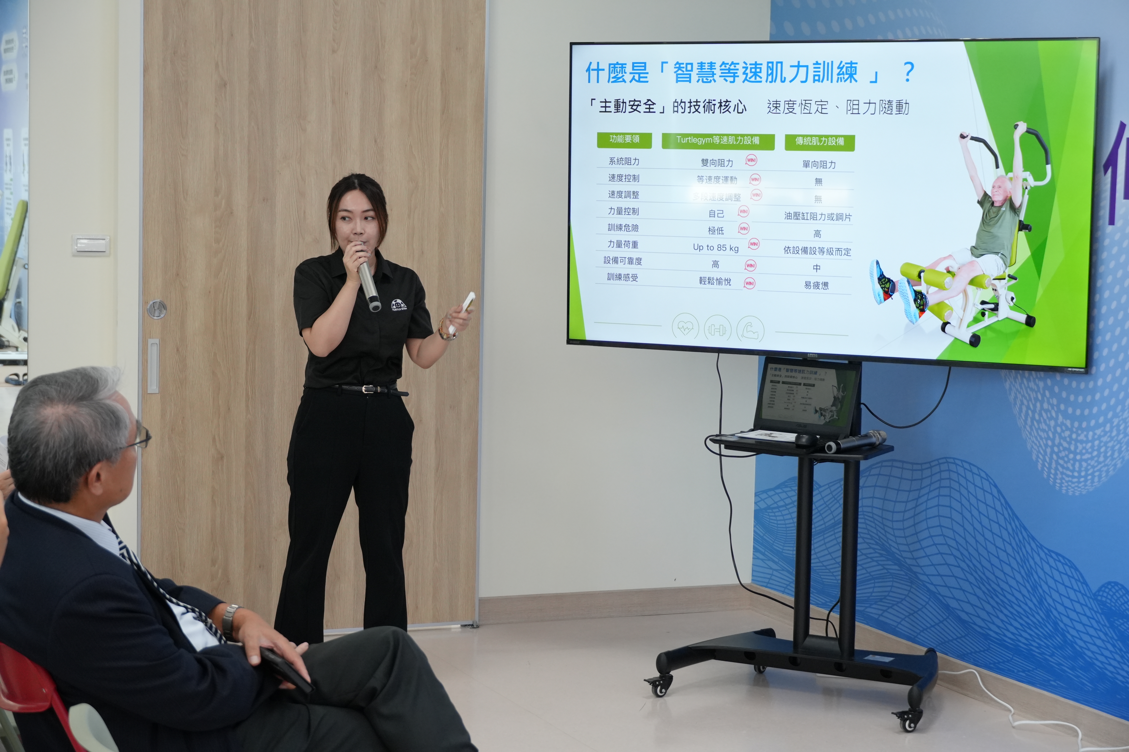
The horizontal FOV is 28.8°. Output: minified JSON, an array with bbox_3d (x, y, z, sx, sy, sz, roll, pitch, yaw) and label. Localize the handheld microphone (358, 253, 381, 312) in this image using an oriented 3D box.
[{"bbox_3d":[-0.555,-0.276,6.140,0.050,0.250,0.050,4,-39,-32],"label":"handheld microphone"}]

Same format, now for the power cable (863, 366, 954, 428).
[{"bbox_3d":[1.039,0.065,6.673,0.290,0.210,0.070,4,5,27],"label":"power cable"}]

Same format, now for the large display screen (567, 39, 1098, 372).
[{"bbox_3d":[0.776,-0.533,6.664,1.672,0.960,0.060,4,7,26],"label":"large display screen"}]

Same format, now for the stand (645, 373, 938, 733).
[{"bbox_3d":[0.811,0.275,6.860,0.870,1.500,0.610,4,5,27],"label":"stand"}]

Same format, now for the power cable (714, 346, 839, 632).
[{"bbox_3d":[0.693,0.378,6.928,0.440,0.880,0.150,4,5,27],"label":"power cable"}]

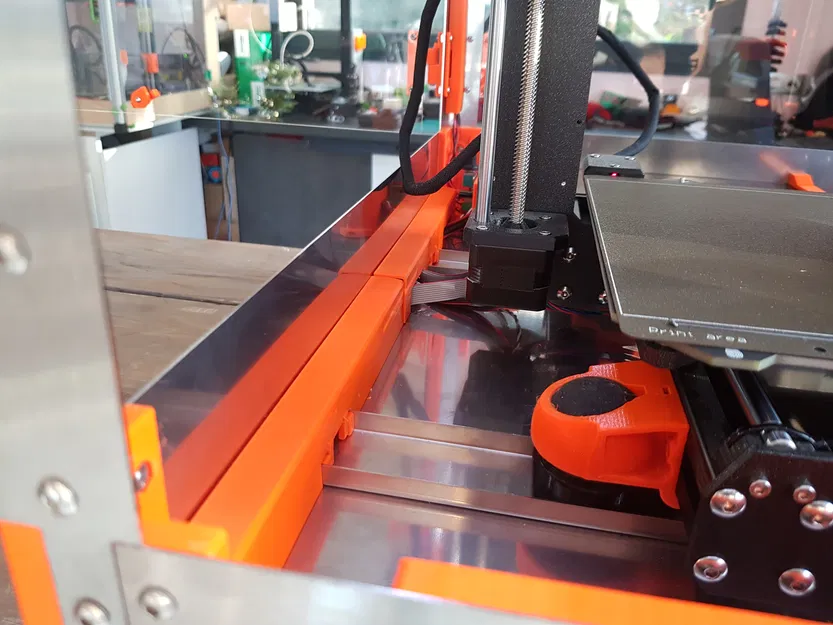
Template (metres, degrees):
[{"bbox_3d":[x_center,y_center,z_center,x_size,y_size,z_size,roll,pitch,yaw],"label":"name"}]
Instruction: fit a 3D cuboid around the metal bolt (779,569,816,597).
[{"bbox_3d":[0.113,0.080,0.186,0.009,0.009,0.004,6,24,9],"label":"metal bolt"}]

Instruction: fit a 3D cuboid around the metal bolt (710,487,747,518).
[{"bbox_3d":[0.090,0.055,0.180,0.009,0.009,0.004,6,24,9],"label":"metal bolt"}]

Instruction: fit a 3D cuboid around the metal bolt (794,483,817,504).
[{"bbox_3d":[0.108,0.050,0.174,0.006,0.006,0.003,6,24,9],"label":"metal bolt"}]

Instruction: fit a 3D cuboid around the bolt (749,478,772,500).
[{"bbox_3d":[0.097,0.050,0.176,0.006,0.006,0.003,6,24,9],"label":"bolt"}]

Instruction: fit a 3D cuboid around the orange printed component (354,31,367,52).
[{"bbox_3d":[-0.183,-0.886,2.050,0.036,0.056,0.040,6,24,9],"label":"orange printed component"}]

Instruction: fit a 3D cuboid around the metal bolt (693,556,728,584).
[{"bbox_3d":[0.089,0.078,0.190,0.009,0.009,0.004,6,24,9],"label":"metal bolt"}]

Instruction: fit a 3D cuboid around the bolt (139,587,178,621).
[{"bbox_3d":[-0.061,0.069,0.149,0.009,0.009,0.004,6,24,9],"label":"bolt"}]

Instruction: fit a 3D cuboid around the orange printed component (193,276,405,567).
[{"bbox_3d":[-0.038,0.039,0.281,0.021,0.036,0.228,6,24,9],"label":"orange printed component"}]

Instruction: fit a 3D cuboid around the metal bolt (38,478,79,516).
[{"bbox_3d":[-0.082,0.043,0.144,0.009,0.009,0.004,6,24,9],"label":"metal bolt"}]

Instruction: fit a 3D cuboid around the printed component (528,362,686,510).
[{"bbox_3d":[0.073,0.042,0.245,0.055,0.033,0.051,6,24,9],"label":"printed component"}]

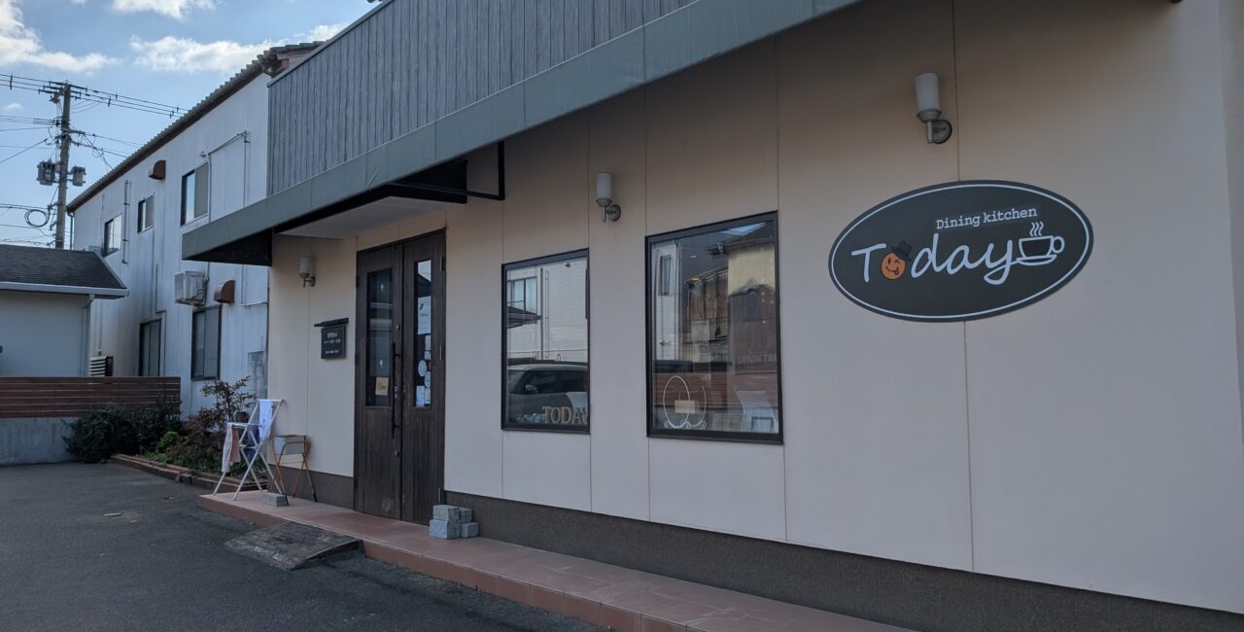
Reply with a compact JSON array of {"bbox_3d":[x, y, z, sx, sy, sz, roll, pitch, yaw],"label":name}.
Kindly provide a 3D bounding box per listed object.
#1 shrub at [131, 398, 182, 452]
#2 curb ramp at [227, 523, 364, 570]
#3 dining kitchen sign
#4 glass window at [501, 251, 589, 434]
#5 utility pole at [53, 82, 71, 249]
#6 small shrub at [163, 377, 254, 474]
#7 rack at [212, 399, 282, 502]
[{"bbox_3d":[-7.877,1.848,14.600,0.800,0.920,0.800,4,-6,-43],"label":"shrub"},{"bbox_3d":[-2.564,1.747,6.677,0.530,0.140,1.330,4,-6,-43],"label":"curb ramp"},{"bbox_3d":[1.448,-0.272,3.857,0.030,0.609,1.219,4,-6,-43],"label":"dining kitchen sign"},{"bbox_3d":[-0.545,0.194,5.988,0.080,1.218,0.982,4,-6,-43],"label":"glass window"},{"bbox_3d":[-20.364,-2.376,31.303,0.350,12.570,0.350,4,-6,-43],"label":"utility pole"},{"bbox_3d":[-5.602,1.502,11.723,1.050,1.280,1.050,4,-6,-43],"label":"small shrub"},{"bbox_3d":[-3.921,1.377,9.065,0.550,1.000,0.600,4,-6,-43],"label":"rack"}]

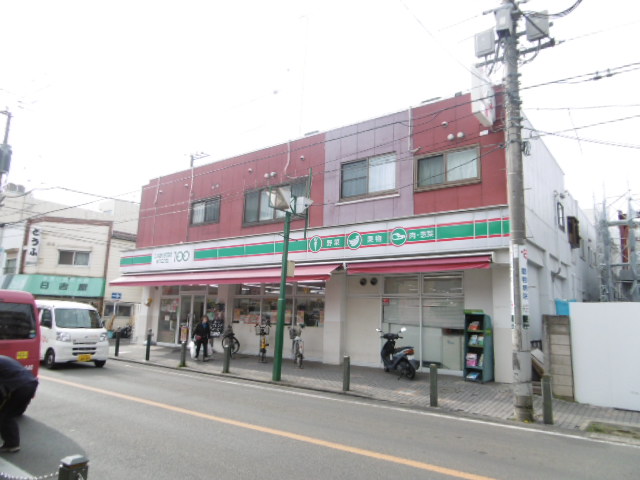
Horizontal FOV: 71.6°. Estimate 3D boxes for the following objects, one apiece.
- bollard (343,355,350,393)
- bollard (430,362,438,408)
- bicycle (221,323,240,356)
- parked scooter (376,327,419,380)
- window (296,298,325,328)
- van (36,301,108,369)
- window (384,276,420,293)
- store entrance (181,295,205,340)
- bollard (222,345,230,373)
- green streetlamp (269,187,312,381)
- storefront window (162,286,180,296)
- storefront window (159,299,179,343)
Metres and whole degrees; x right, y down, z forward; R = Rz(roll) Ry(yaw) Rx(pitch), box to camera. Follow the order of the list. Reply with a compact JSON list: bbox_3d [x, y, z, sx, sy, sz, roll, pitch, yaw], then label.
[{"bbox_3d":[0.601,2.999,9.931,0.140,0.760,0.140,1,-9,0],"label":"bollard"},{"bbox_3d":[2.215,2.814,8.580,0.140,0.770,0.140,-6,-12,37],"label":"bollard"},{"bbox_3d":[-3.364,3.902,17.121,0.600,1.100,1.650,3,-9,-9],"label":"bicycle"},{"bbox_3d":[2.012,2.932,11.572,0.720,1.160,1.750,5,-10,-20],"label":"parked scooter"},{"bbox_3d":[-0.415,2.628,16.233,1.450,1.020,0.100,-6,-12,37],"label":"window"},{"bbox_3d":[-8.054,2.959,14.068,1.475,1.880,3.395,11,-13,-44],"label":"van"},{"bbox_3d":[2.376,1.323,12.979,1.116,0.511,0.100,-6,-12,36],"label":"window"},{"bbox_3d":[-5.948,3.740,20.548,1.800,2.250,0.150,-6,-12,37],"label":"store entrance"},{"bbox_3d":[-2.569,3.316,12.367,0.140,0.750,0.140,-6,-12,37],"label":"bollard"},{"bbox_3d":[-0.804,1.081,11.715,0.450,5.000,1.700,-6,-12,37],"label":"green streetlamp"},{"bbox_3d":[-6.493,2.199,19.264,1.287,0.419,0.100,-6,-12,36],"label":"storefront window"},{"bbox_3d":[-6.589,3.460,19.108,1.333,1.875,0.100,-6,-12,36],"label":"storefront window"}]

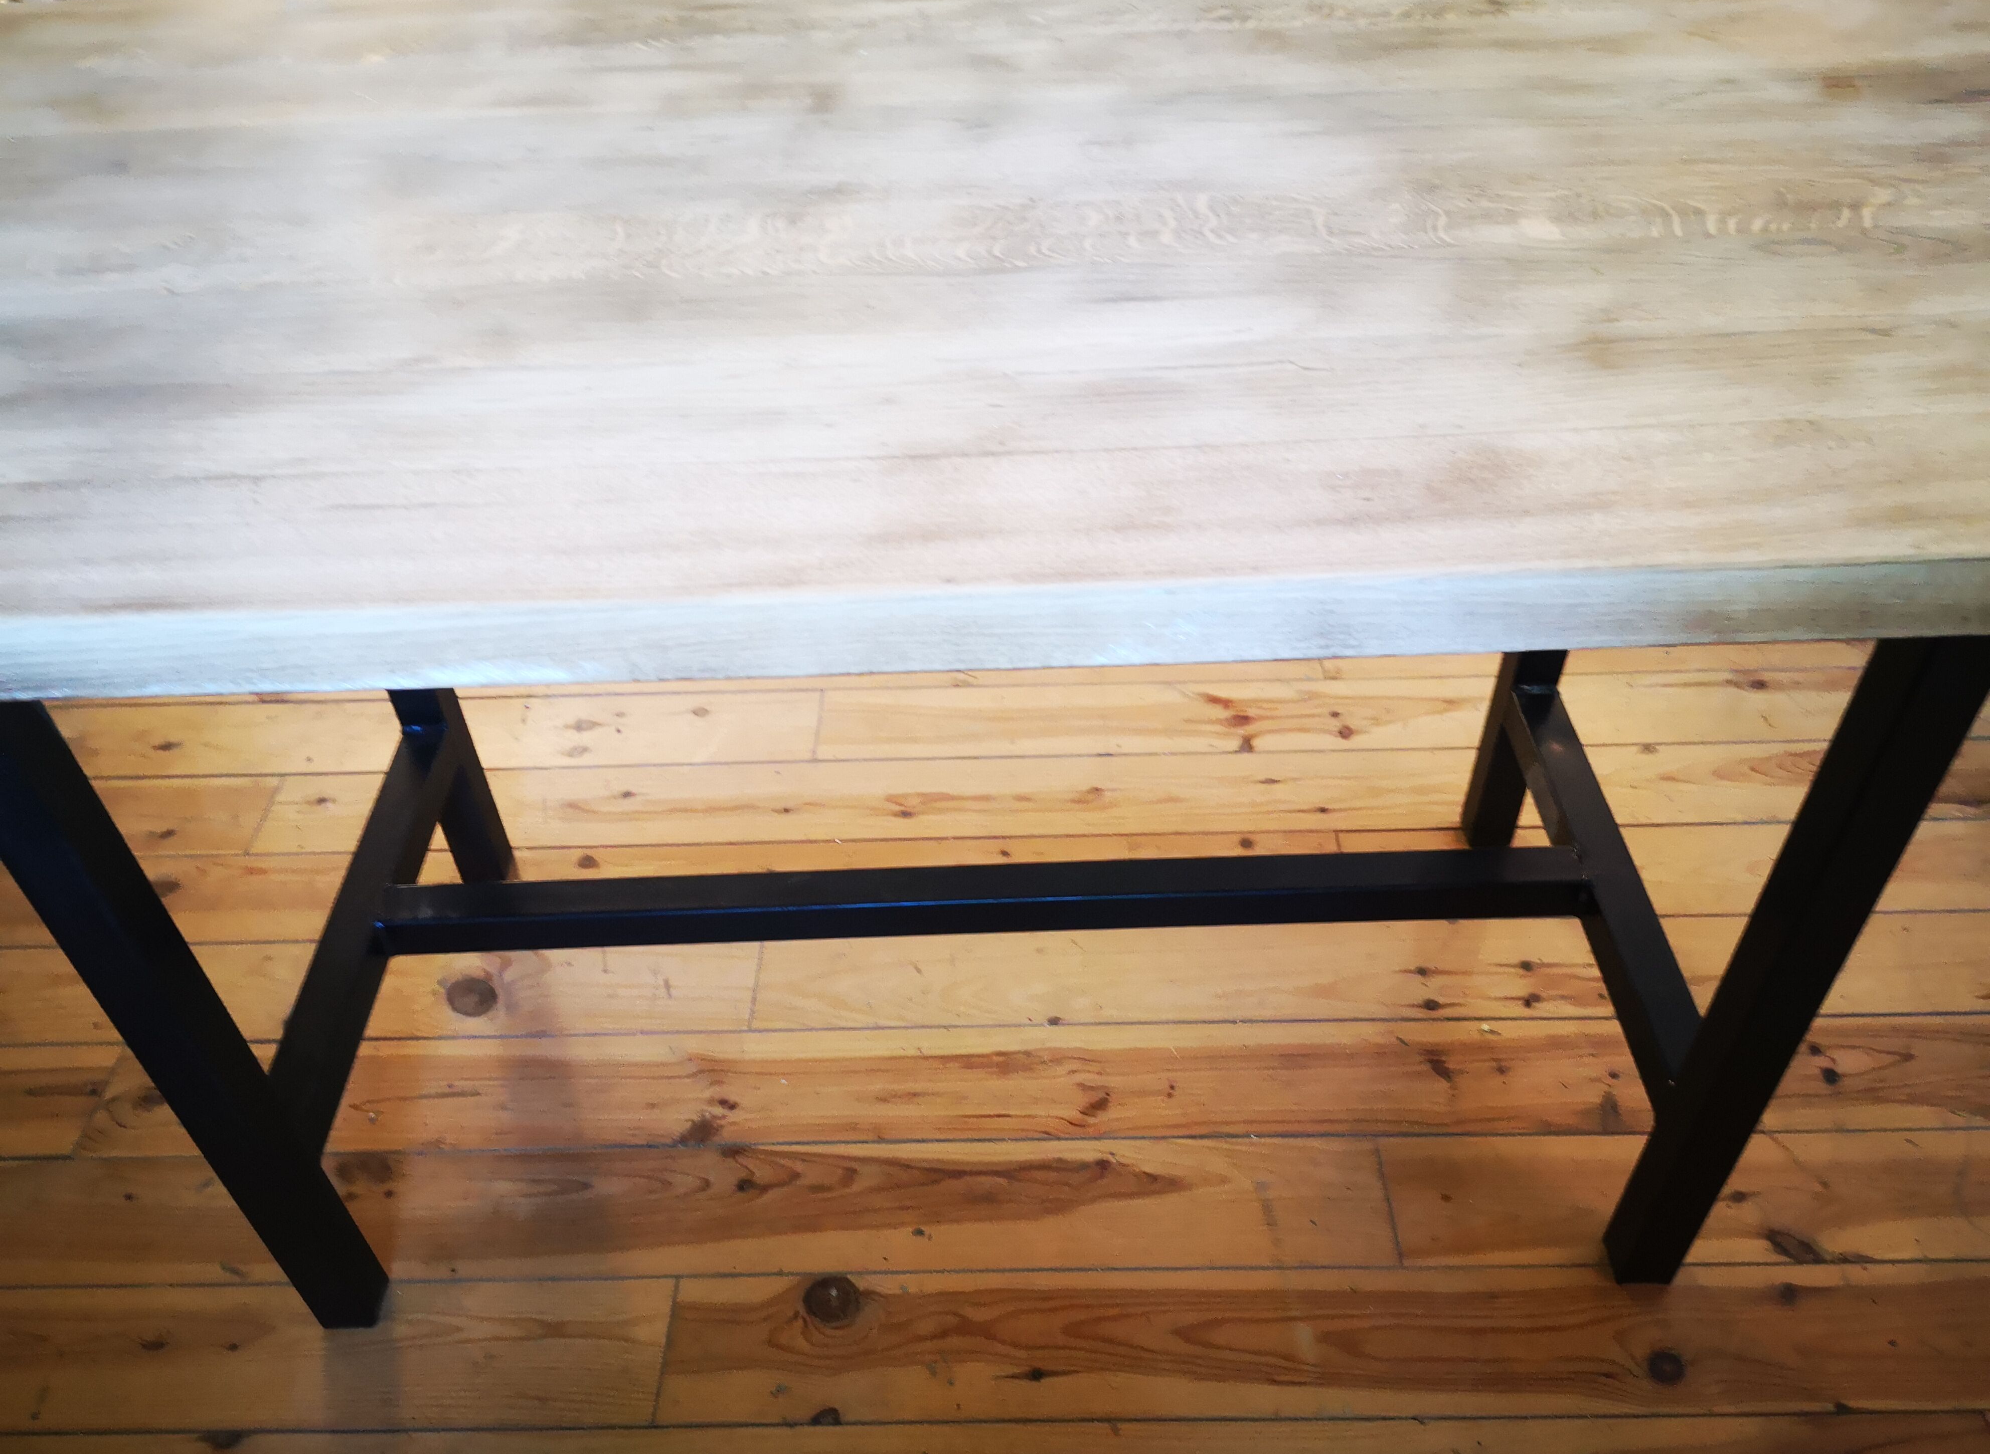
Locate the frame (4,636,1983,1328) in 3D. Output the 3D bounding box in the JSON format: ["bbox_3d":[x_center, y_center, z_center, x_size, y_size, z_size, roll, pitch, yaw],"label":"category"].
[{"bbox_3d":[-0.016,0.003,1.164,1.073,0.771,0.517,-2,43,0],"label":"frame"}]

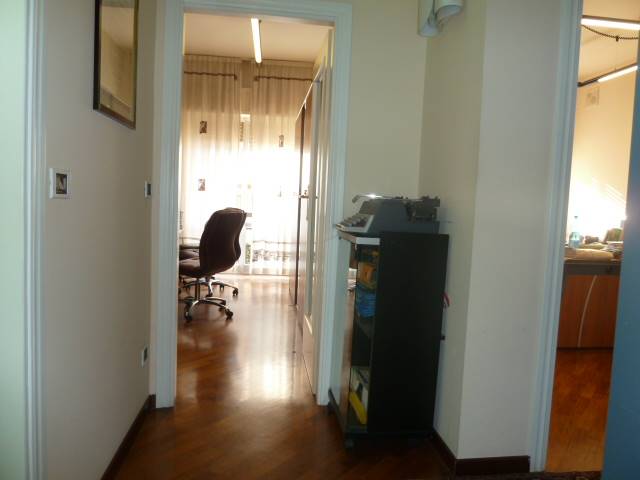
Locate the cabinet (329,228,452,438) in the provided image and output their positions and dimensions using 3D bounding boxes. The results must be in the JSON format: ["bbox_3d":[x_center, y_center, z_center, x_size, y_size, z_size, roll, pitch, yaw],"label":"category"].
[{"bbox_3d":[0.327,0.458,2.401,0.440,1.020,0.480,2,4,-8],"label":"cabinet"}]

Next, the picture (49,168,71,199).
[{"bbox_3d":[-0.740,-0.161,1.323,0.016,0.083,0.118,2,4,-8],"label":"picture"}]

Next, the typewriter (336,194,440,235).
[{"bbox_3d":[0.334,-0.122,2.350,0.430,0.200,0.410,2,4,-8],"label":"typewriter"}]

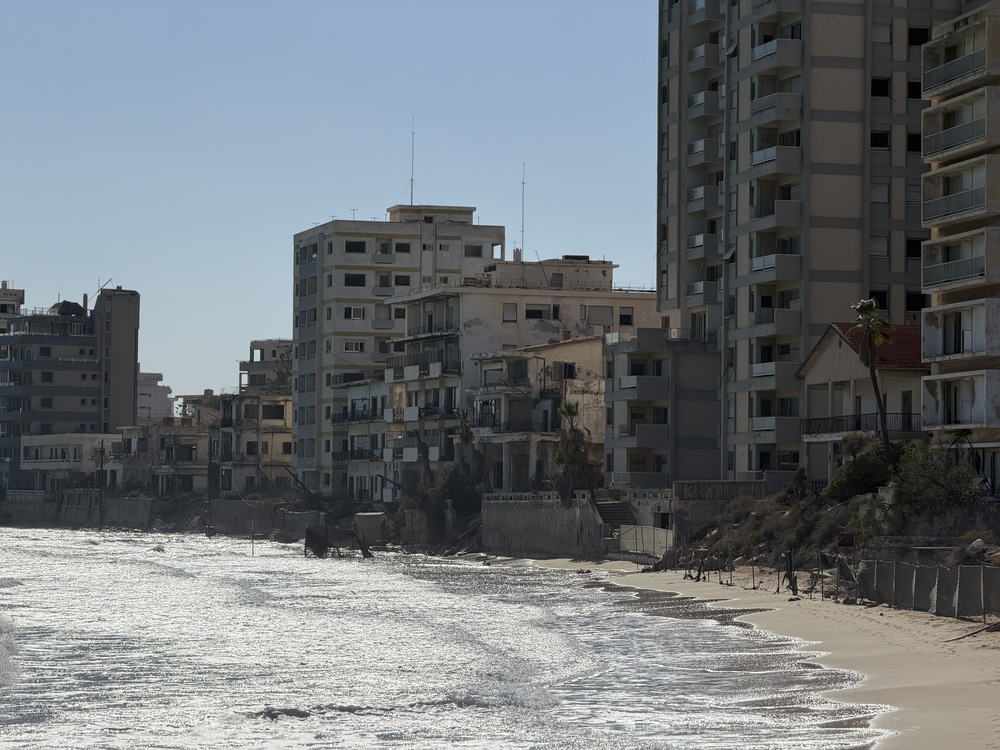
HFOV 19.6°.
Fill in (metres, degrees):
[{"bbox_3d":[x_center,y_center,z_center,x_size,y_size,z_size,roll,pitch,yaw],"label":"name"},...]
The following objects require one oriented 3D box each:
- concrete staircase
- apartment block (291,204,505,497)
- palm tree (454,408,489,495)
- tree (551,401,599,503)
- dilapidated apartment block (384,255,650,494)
[{"bbox_3d":[6.917,8.354,173.000,2.100,1.550,2.200,1,-2,-16],"label":"concrete staircase"},{"bbox_3d":[-10.064,-2.039,278.076,16.450,27.900,17.060,1,-2,-17],"label":"apartment block"},{"bbox_3d":[-1.880,5.238,194.000,2.100,6.000,2.000,1,-2,-17],"label":"palm tree"},{"bbox_3d":[4.652,4.837,178.000,2.800,6.400,2.700,1,-2,0],"label":"tree"},{"bbox_3d":[2.527,0.496,227.174,19.760,18.810,15.430,1,-2,-18],"label":"dilapidated apartment block"}]

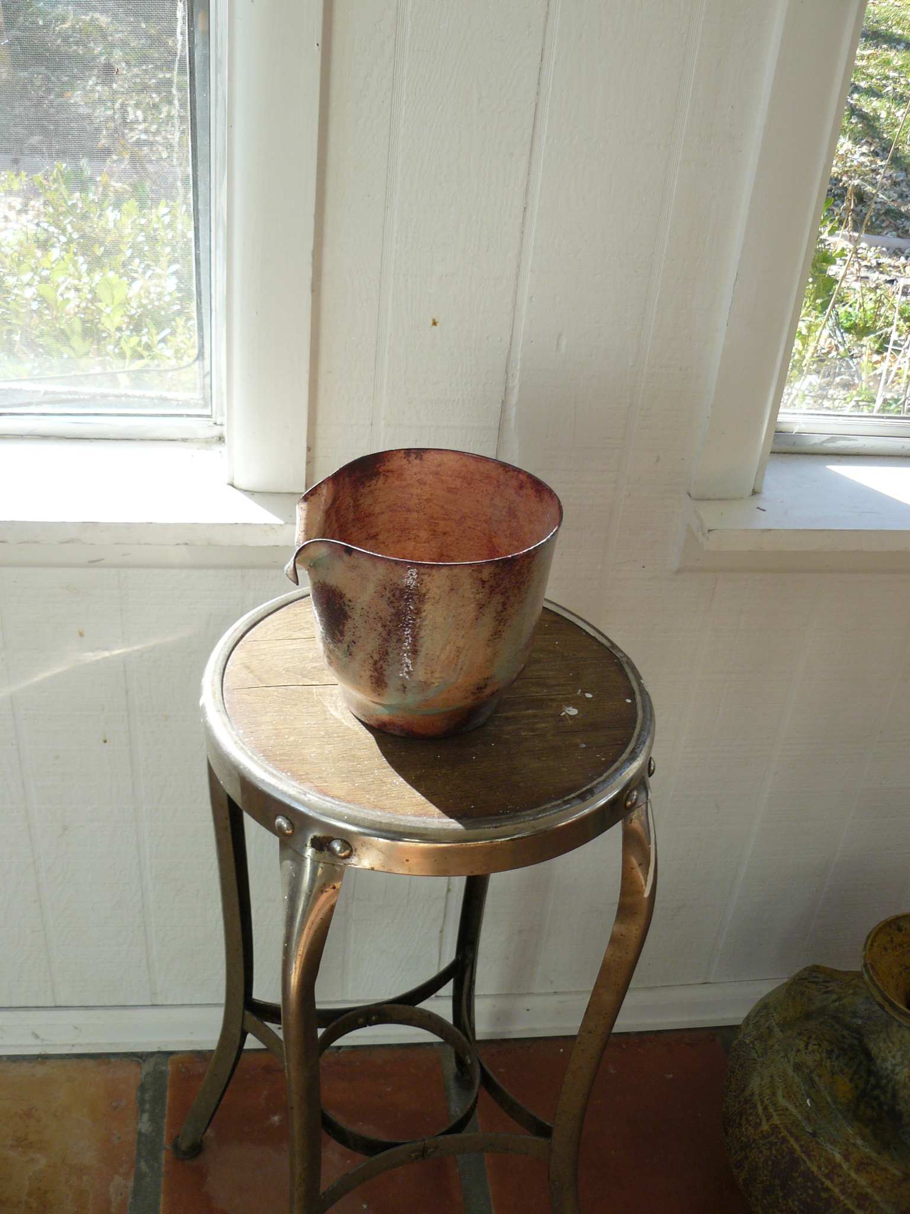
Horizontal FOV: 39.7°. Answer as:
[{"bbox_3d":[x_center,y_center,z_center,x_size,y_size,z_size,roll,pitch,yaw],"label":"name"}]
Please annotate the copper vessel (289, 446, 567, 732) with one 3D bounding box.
[{"bbox_3d":[-0.027,-0.003,0.807,0.175,0.142,0.152,-7,34,-19],"label":"copper vessel"}]

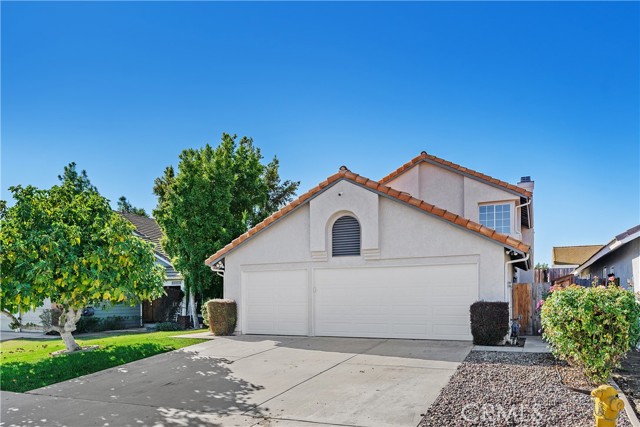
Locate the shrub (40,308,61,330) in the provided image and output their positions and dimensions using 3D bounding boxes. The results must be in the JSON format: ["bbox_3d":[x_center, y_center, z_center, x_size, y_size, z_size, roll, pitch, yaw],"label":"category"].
[{"bbox_3d":[-9.906,3.948,16.400,0.800,0.850,0.720,0,-6,0],"label":"shrub"}]

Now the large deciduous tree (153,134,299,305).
[{"bbox_3d":[-3.976,0.765,18.900,5.500,7.800,4.800,0,-6,0],"label":"large deciduous tree"}]

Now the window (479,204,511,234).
[{"bbox_3d":[6.752,0.232,17.200,1.220,1.200,0.100,-3,-7,24],"label":"window"}]

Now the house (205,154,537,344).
[{"bbox_3d":[3.400,1.000,20.000,10.400,6.900,13.600,-3,-7,24],"label":"house"}]

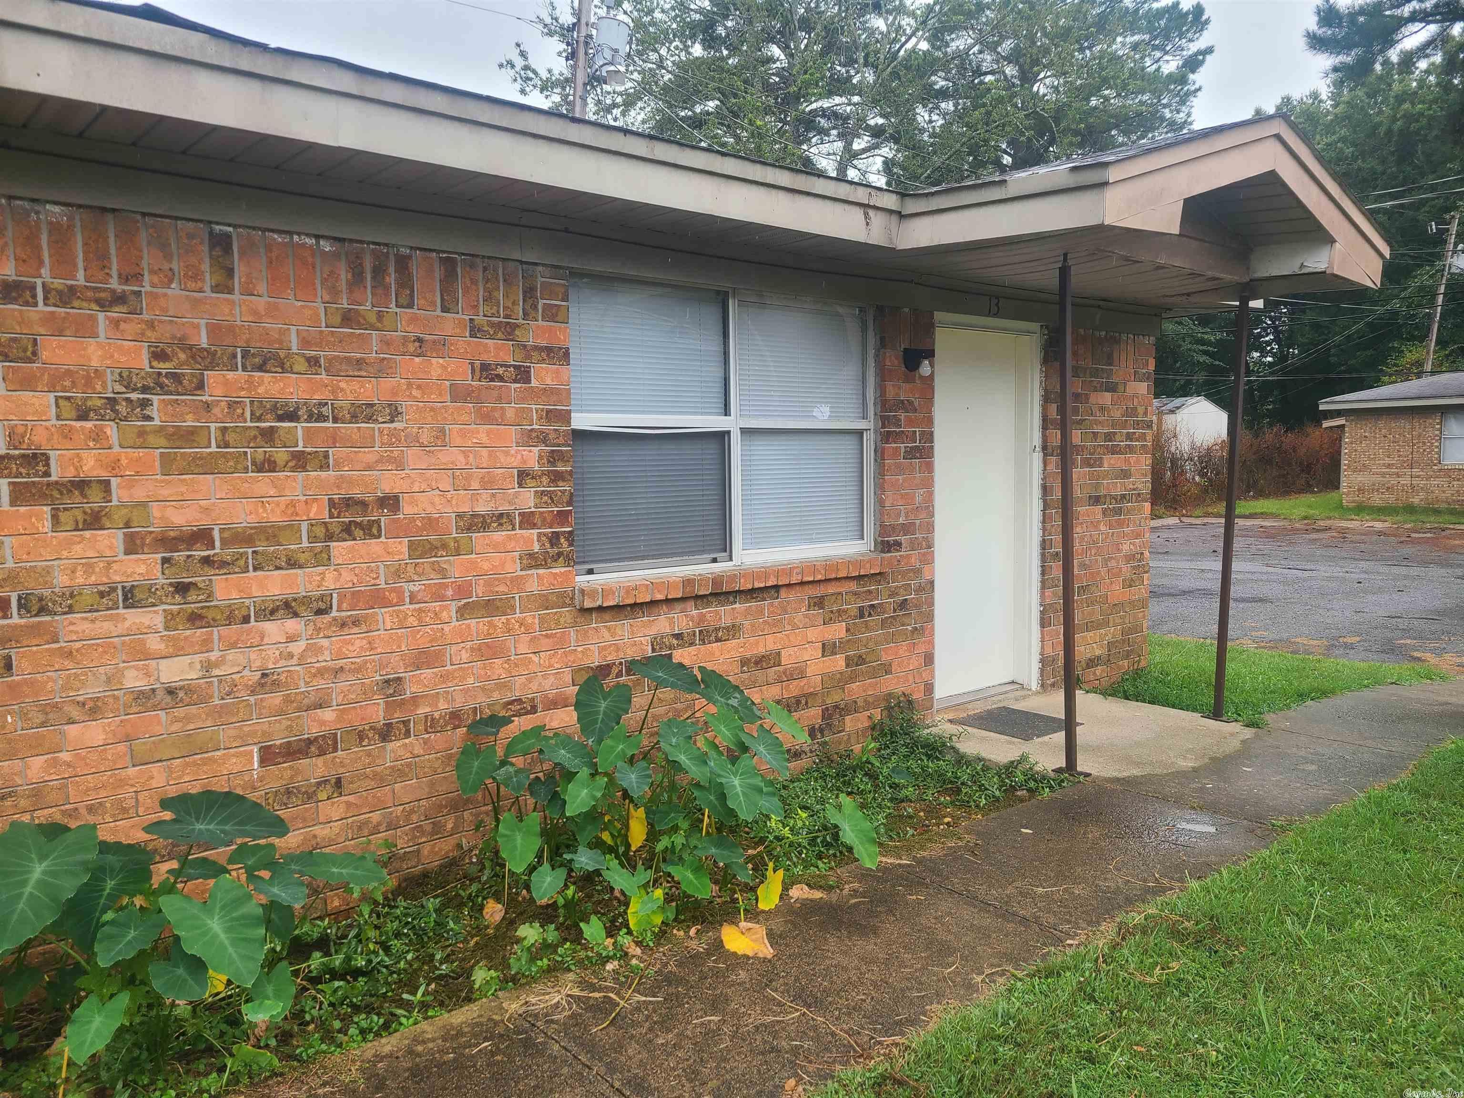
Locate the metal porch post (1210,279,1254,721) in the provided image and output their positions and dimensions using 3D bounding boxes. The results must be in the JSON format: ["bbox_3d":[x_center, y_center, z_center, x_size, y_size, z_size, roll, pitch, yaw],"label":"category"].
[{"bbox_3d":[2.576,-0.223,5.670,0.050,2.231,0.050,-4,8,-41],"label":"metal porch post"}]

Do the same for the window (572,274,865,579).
[{"bbox_3d":[0.016,-0.518,4.805,1.750,1.175,0.080,-5,7,-41],"label":"window"}]

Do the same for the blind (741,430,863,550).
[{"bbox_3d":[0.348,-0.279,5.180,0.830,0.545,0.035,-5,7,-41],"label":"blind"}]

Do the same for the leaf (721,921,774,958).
[{"bbox_3d":[0.049,1.141,3.244,0.150,0.035,0.190,-3,5,-22],"label":"leaf"}]

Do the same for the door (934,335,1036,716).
[{"bbox_3d":[1.359,-0.186,6.044,0.880,2.020,0.060,-5,7,-41],"label":"door"}]

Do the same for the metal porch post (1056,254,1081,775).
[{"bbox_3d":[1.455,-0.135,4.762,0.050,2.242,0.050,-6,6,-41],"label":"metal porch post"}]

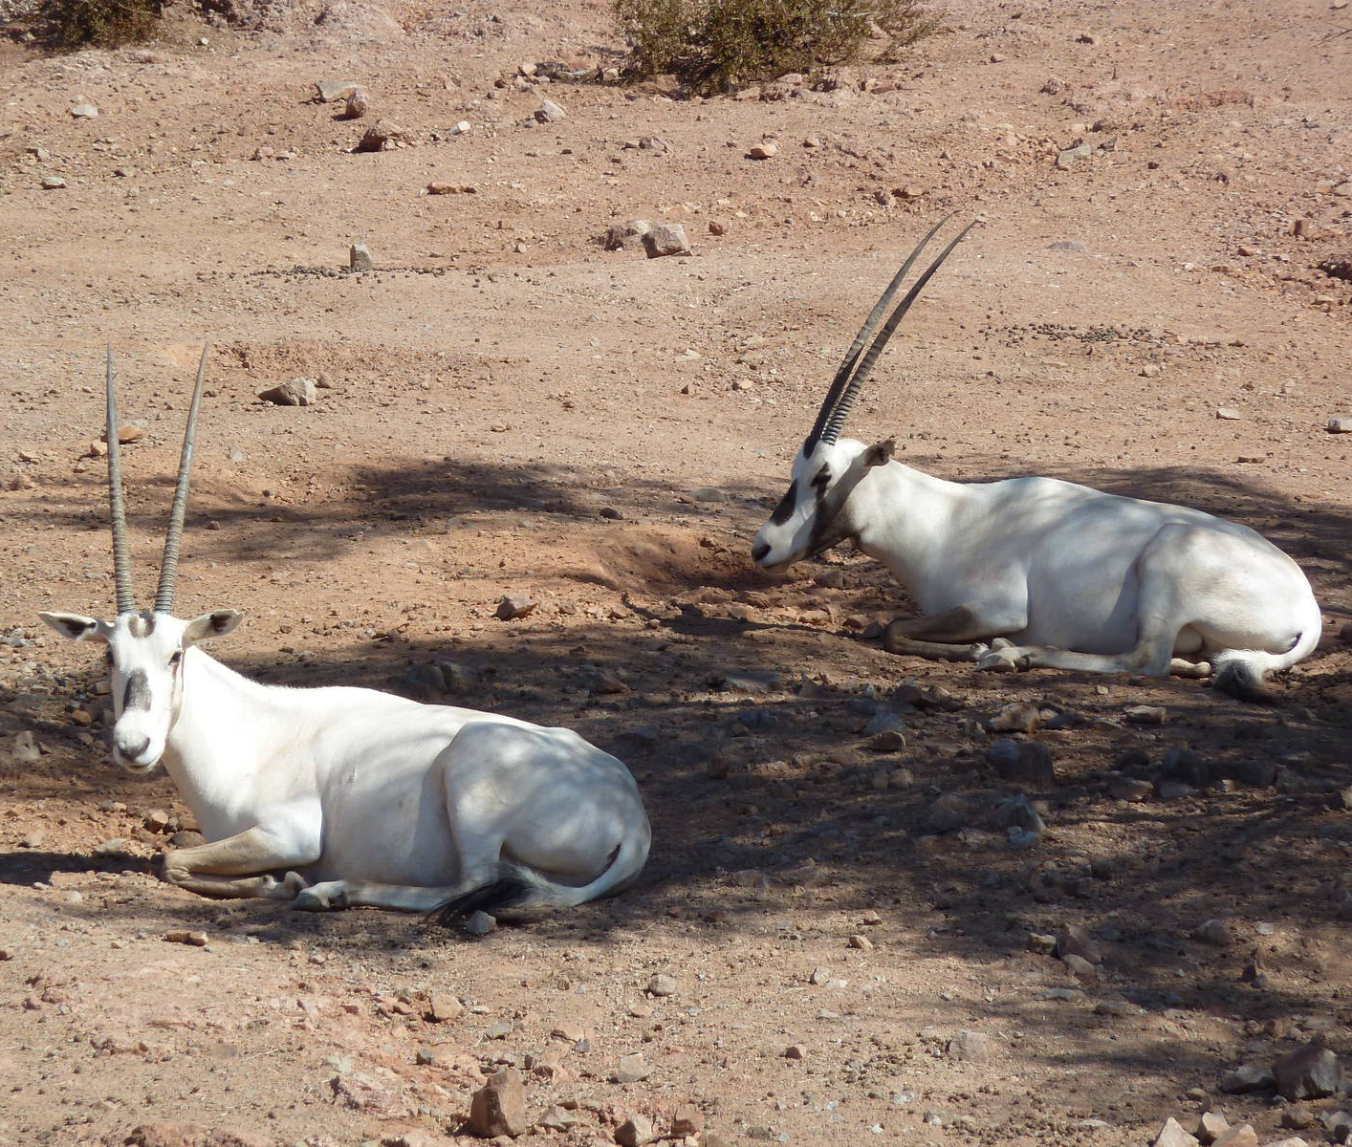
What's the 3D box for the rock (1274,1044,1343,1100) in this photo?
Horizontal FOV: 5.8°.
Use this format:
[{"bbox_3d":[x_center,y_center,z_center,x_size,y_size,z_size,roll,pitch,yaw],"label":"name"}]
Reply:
[{"bbox_3d":[1.235,0.973,25.882,0.133,0.096,0.105,0,11,0],"label":"rock"}]

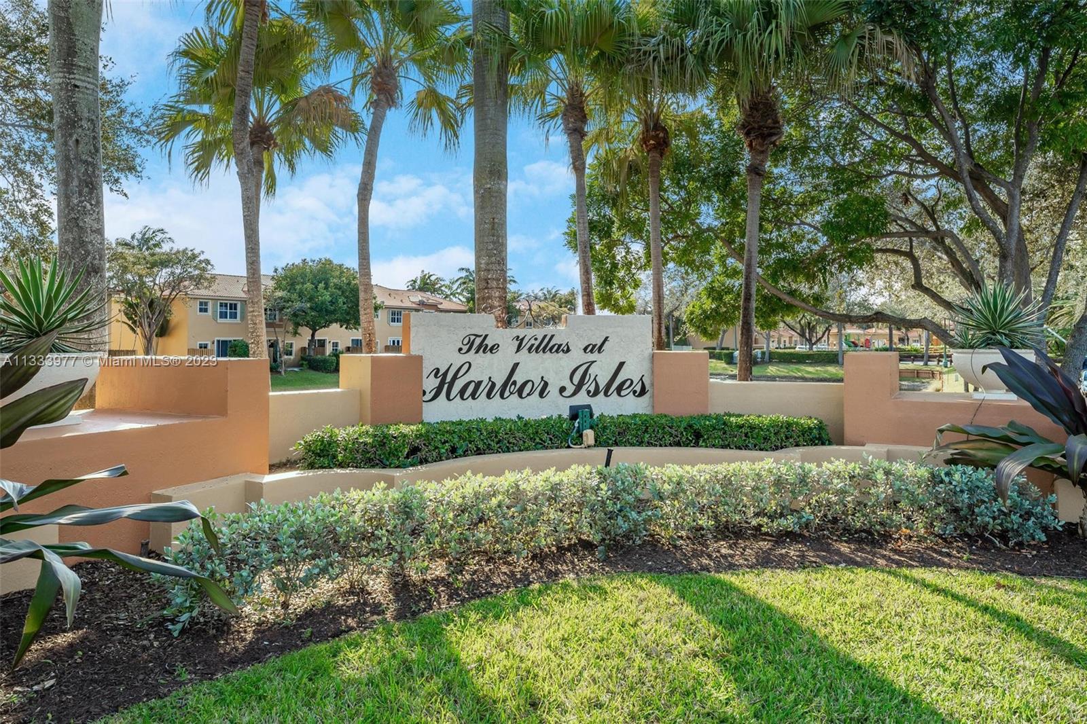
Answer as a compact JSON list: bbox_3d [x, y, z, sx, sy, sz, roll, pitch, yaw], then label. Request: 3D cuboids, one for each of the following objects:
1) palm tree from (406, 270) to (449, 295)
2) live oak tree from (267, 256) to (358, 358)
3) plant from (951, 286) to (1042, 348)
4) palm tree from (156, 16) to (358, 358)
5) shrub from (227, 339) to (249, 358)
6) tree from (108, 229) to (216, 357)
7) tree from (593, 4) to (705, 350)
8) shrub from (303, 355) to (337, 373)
[{"bbox_3d":[-15.202,-6.465,94.839,5.600,11.100,5.400,0,2,0],"label":"palm tree"},{"bbox_3d":[-15.994,-3.410,50.916,6.800,7.880,6.500,0,2,0],"label":"live oak tree"},{"bbox_3d":[4.892,-0.489,7.788,1.000,0.700,0.970,0,2,0],"label":"plant"},{"bbox_3d":[-5.729,-2.794,14.416,4.000,8.240,3.900,0,2,0],"label":"palm tree"},{"bbox_3d":[-20.594,-0.529,49.009,1.650,2.040,1.600,0,2,0],"label":"shrub"},{"bbox_3d":[-23.872,-3.538,44.908,6.700,8.530,6.300,0,2,0],"label":"tree"},{"bbox_3d":[2.146,-2.974,14.610,2.600,8.590,2.700,0,2,0],"label":"tree"},{"bbox_3d":[-14.183,0.135,46.029,2.100,1.240,1.700,0,2,0],"label":"shrub"}]

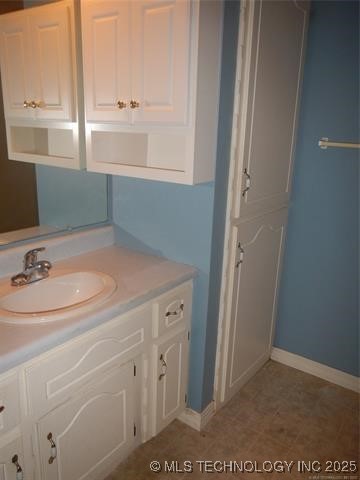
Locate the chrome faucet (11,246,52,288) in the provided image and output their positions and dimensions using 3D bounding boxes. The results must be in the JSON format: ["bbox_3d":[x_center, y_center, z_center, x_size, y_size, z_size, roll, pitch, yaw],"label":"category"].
[{"bbox_3d":[-0.512,0.089,1.399,0.156,0.141,0.150,13,20,34],"label":"chrome faucet"}]

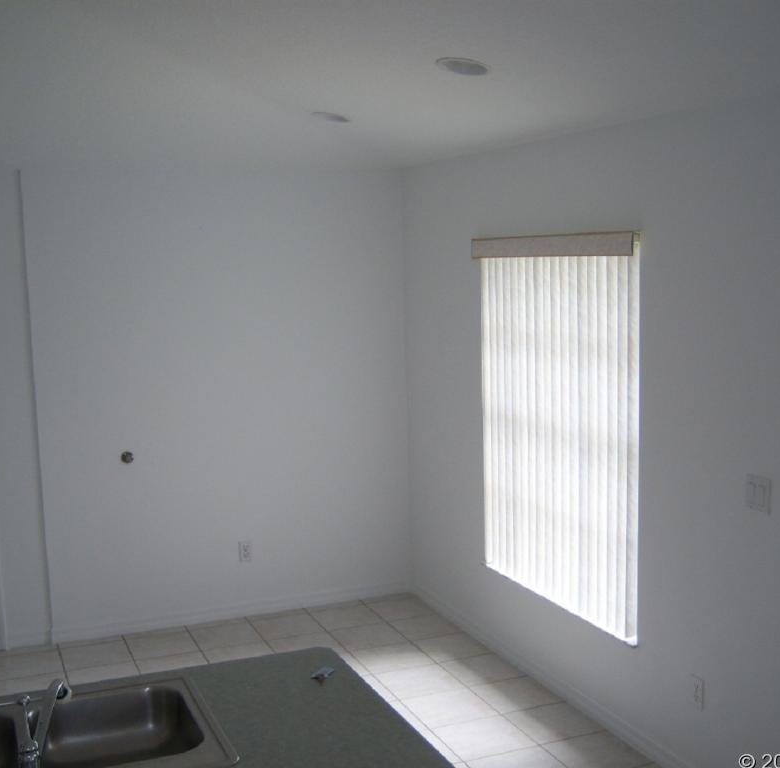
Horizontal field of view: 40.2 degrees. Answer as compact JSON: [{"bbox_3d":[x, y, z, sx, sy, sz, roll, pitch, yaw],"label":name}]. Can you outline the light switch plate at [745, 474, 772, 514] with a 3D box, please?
[{"bbox_3d":[1.171,0.352,3.402,0.015,0.114,0.118,-5,8,-23],"label":"light switch plate"}]

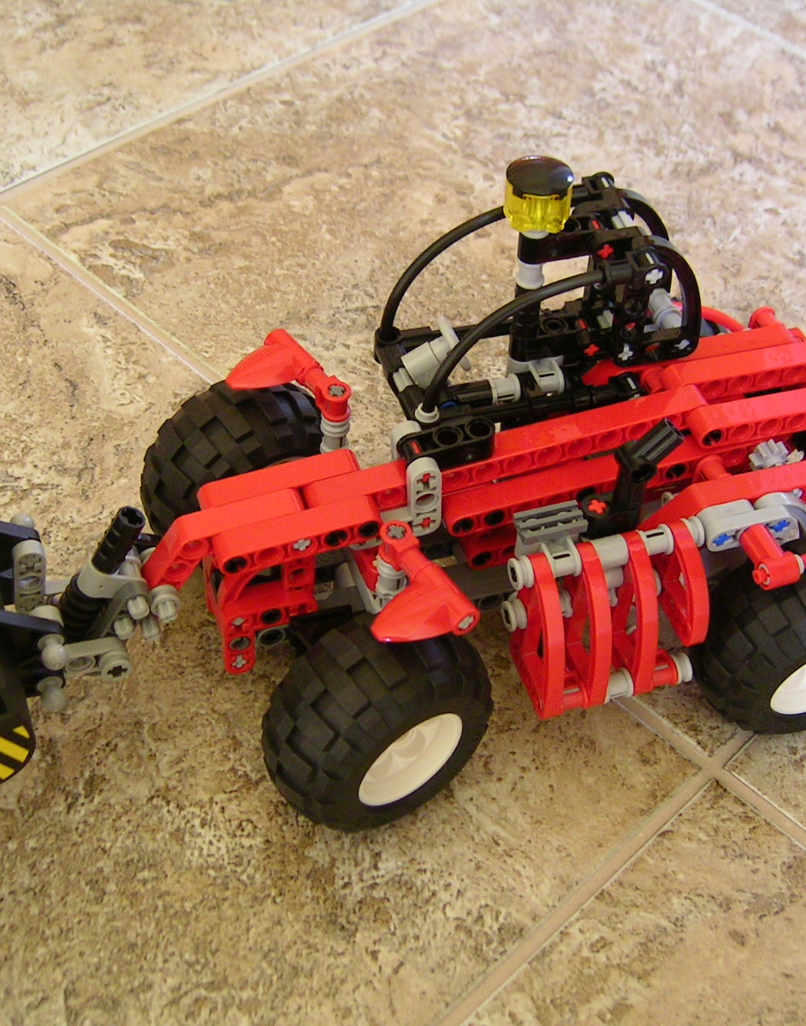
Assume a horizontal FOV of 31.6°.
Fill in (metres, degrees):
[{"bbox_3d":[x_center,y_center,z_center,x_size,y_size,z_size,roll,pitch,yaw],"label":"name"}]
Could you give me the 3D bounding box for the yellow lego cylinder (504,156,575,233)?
[{"bbox_3d":[0.032,-0.075,0.336,0.016,0.012,0.016,2,48,-3],"label":"yellow lego cylinder"}]

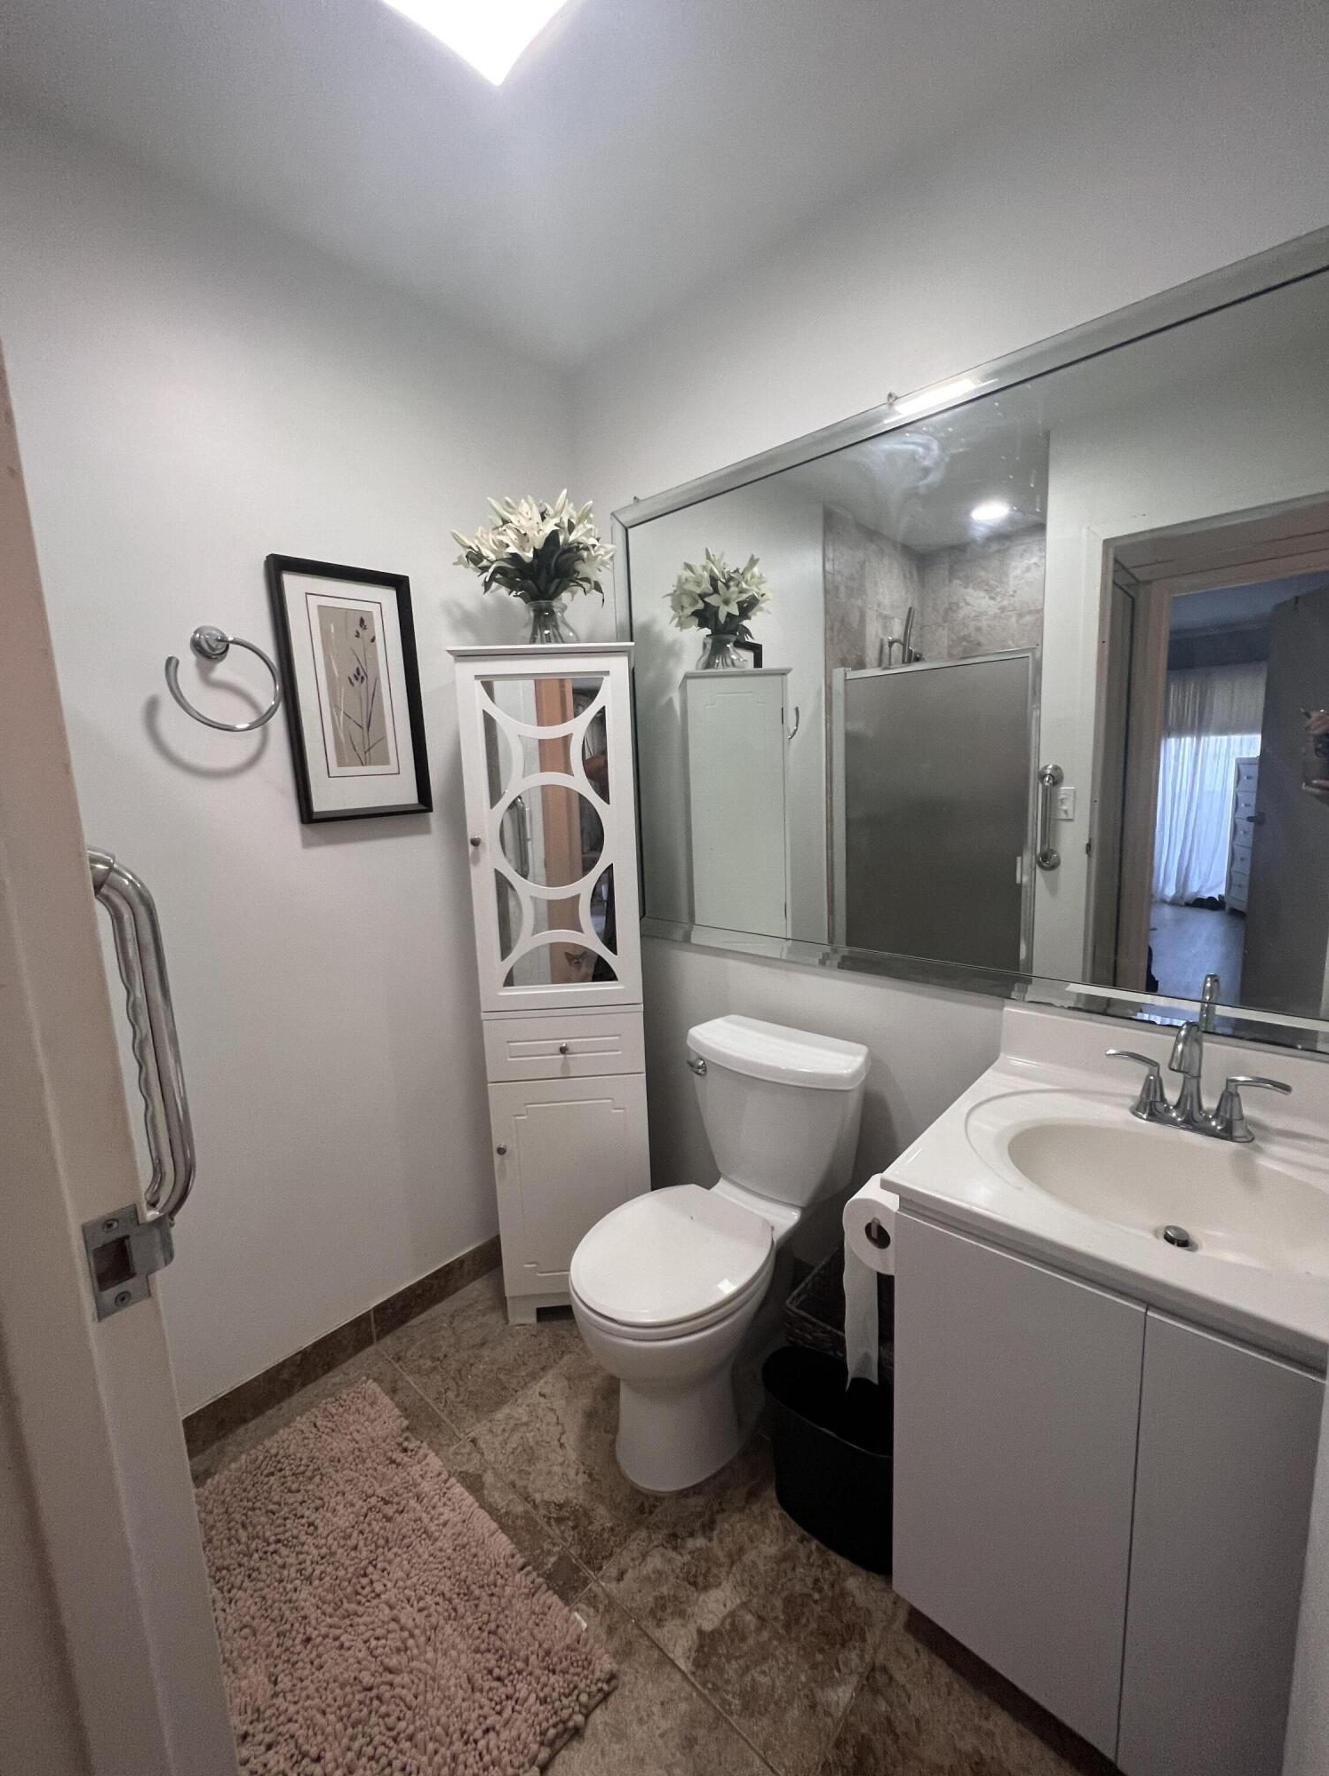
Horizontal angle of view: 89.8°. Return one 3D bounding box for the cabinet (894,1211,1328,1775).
[{"bbox_3d":[0.752,0.789,1.006,0.610,0.758,0.555,5,11,41],"label":"cabinet"}]

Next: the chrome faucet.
[{"bbox_3d":[0.817,0.293,1.036,0.225,0.168,0.145,5,11,41],"label":"chrome faucet"}]

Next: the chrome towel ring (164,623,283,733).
[{"bbox_3d":[-0.861,-0.410,1.302,0.075,0.200,0.190,6,12,43],"label":"chrome towel ring"}]

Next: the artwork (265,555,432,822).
[{"bbox_3d":[-0.696,-0.436,1.517,0.022,0.550,0.304,6,12,43],"label":"artwork"}]

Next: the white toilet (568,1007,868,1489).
[{"bbox_3d":[0.093,0.756,1.463,0.400,0.738,0.680,5,12,41],"label":"white toilet"}]

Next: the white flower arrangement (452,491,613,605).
[{"bbox_3d":[-0.312,-0.806,1.578,0.350,0.265,0.320,-3,9,-2],"label":"white flower arrangement"}]

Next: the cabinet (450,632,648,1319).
[{"bbox_3d":[-0.246,0.271,1.720,0.405,1.645,0.290,-3,9,-2],"label":"cabinet"}]

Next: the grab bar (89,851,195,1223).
[{"bbox_3d":[-0.446,0.123,0.552,0.080,0.385,0.080,6,12,42],"label":"grab bar"}]

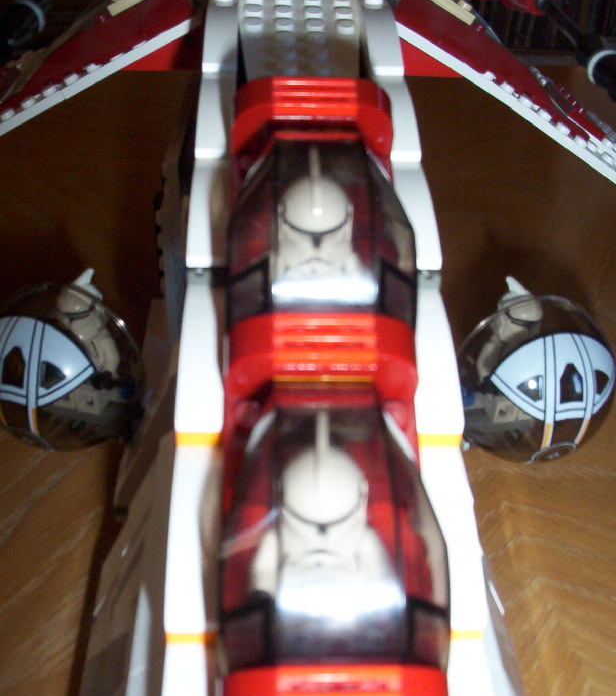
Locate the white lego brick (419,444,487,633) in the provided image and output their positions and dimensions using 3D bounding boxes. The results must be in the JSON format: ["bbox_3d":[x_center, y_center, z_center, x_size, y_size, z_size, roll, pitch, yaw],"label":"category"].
[{"bbox_3d":[0.022,0.029,0.147,0.008,0.010,0.032,0,32,-3],"label":"white lego brick"}]

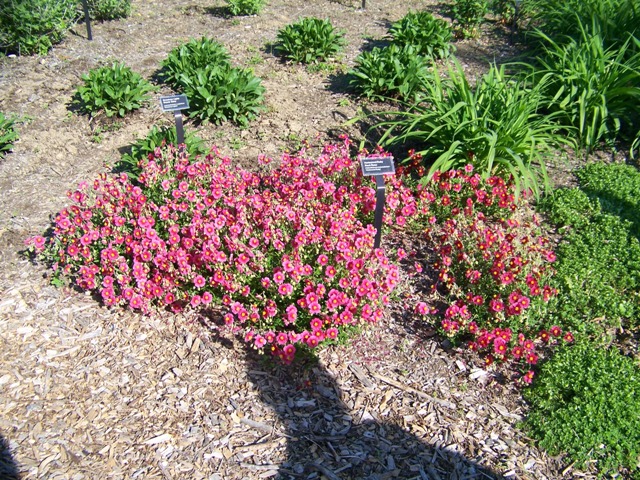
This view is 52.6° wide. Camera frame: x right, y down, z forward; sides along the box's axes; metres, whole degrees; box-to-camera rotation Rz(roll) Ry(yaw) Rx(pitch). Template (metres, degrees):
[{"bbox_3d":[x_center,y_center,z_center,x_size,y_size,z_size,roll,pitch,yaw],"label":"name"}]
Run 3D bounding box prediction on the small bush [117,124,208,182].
[{"bbox_3d":[-0.724,-0.428,2.938,0.423,0.240,0.398,0,33,0],"label":"small bush"}]

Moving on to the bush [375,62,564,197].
[{"bbox_3d":[0.643,-0.490,2.820,0.816,0.500,0.734,0,33,0],"label":"bush"}]

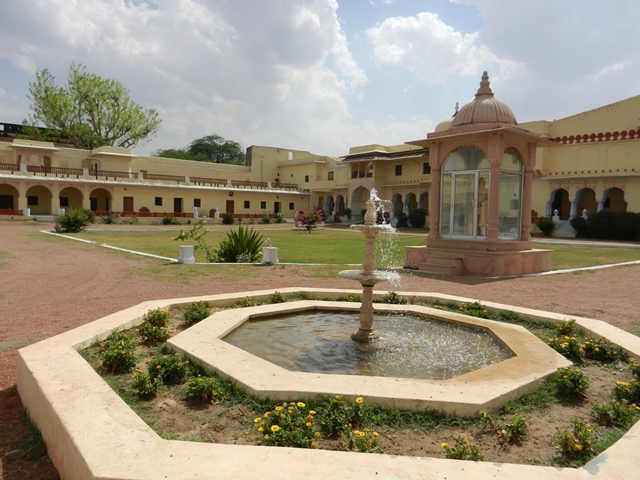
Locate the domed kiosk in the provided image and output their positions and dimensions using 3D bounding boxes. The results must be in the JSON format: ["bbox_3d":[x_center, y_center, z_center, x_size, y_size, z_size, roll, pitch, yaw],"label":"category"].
[{"bbox_3d":[5.248,-2.251,15.200,3.629,6.444,3.483,-1,4,-40],"label":"domed kiosk"}]

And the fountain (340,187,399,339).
[{"bbox_3d":[0.519,0.276,5.198,0.630,1.637,0.630,1,3,6],"label":"fountain"}]

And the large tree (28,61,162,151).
[{"bbox_3d":[-29.368,-12.483,59.564,15.500,20.428,14.500,0,3,-26],"label":"large tree"}]

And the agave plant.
[{"bbox_3d":[-2.879,0.106,16.671,1.650,1.293,1.600,1,3,-10],"label":"agave plant"}]

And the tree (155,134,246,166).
[{"bbox_3d":[-19.281,-9.902,74.710,14.000,14.164,12.500,0,3,-15],"label":"tree"}]

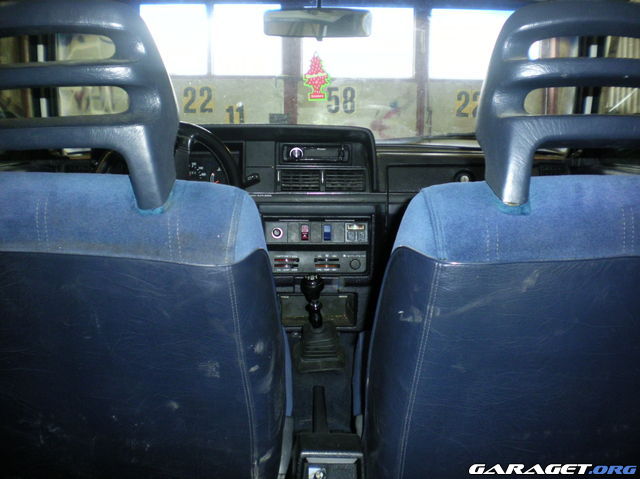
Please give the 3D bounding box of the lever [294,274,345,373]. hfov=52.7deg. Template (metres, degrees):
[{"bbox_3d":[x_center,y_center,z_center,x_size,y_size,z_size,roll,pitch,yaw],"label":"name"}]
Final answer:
[{"bbox_3d":[-0.002,0.172,1.420,0.107,0.210,0.140,1,11,0],"label":"lever"}]

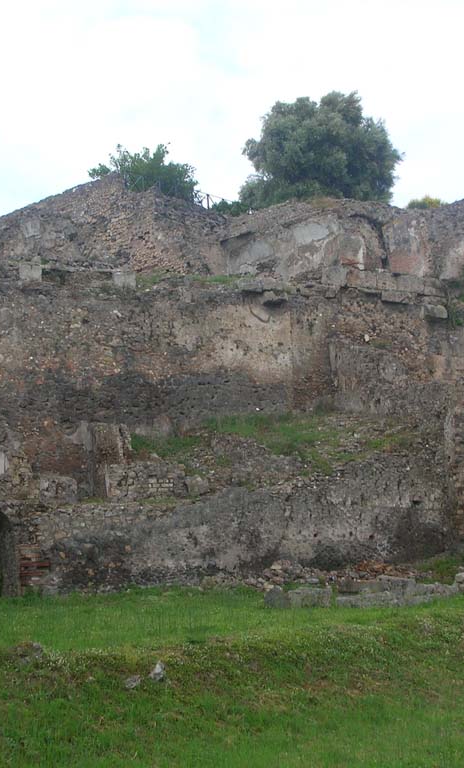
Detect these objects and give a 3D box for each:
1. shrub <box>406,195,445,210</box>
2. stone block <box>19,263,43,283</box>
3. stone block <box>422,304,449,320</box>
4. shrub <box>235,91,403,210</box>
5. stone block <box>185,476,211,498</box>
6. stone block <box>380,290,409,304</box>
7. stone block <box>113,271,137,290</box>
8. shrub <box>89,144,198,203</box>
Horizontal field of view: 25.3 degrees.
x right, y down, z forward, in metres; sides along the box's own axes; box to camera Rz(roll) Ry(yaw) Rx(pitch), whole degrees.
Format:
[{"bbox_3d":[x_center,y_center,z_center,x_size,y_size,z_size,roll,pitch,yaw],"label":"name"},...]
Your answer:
[{"bbox_3d":[7.656,-7.181,40.964,1.500,0.750,1.200,2,-9,-17],"label":"shrub"},{"bbox_3d":[-6.239,-3.362,31.828,0.688,0.499,0.500,2,-8,-23],"label":"stone block"},{"bbox_3d":[7.133,-2.516,37.175,1.035,0.474,0.600,1,-8,-22],"label":"stone block"},{"bbox_3d":[3.604,-9.465,42.603,6.600,5.200,5.800,2,-9,-17],"label":"shrub"},{"bbox_3d":[-1.036,3.012,30.563,0.616,0.585,0.550,0,-8,-15],"label":"stone block"},{"bbox_3d":[5.693,-3.003,36.851,1.172,0.399,0.550,2,-8,-23],"label":"stone block"},{"bbox_3d":[-3.085,-2.970,29.853,0.630,0.480,0.500,2,-9,-17],"label":"stone block"},{"bbox_3d":[-3.219,-7.656,37.657,4.000,2.200,3.000,2,-9,-17],"label":"shrub"}]

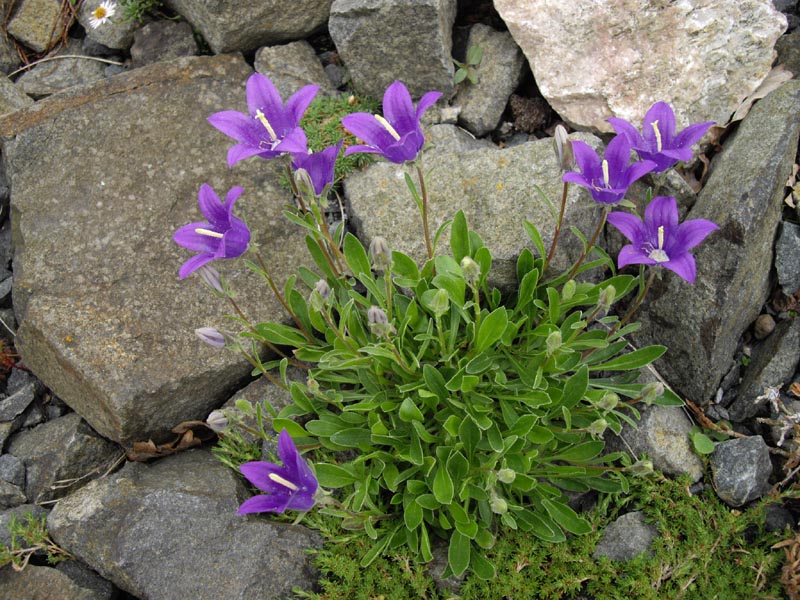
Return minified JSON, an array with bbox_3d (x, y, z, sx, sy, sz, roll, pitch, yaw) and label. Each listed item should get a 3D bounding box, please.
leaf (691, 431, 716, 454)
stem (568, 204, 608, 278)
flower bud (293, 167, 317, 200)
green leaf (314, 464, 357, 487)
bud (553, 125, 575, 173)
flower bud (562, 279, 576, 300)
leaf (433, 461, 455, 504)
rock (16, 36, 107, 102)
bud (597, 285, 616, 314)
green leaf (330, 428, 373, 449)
[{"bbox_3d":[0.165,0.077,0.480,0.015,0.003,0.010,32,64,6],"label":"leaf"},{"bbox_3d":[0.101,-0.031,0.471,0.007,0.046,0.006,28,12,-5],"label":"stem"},{"bbox_3d":[-0.048,-0.059,0.442,0.010,0.018,0.010,-8,31,9],"label":"flower bud"},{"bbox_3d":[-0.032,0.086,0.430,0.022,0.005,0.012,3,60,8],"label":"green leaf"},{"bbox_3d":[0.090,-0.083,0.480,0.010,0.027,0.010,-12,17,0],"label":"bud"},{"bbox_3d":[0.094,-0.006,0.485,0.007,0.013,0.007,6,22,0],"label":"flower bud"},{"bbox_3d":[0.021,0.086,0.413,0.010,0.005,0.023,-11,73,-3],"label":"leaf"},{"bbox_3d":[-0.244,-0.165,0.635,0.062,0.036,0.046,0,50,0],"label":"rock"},{"bbox_3d":[0.108,0.000,0.461,0.008,0.017,0.008,11,27,-11],"label":"bud"},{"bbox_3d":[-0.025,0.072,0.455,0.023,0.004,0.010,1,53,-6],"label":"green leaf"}]

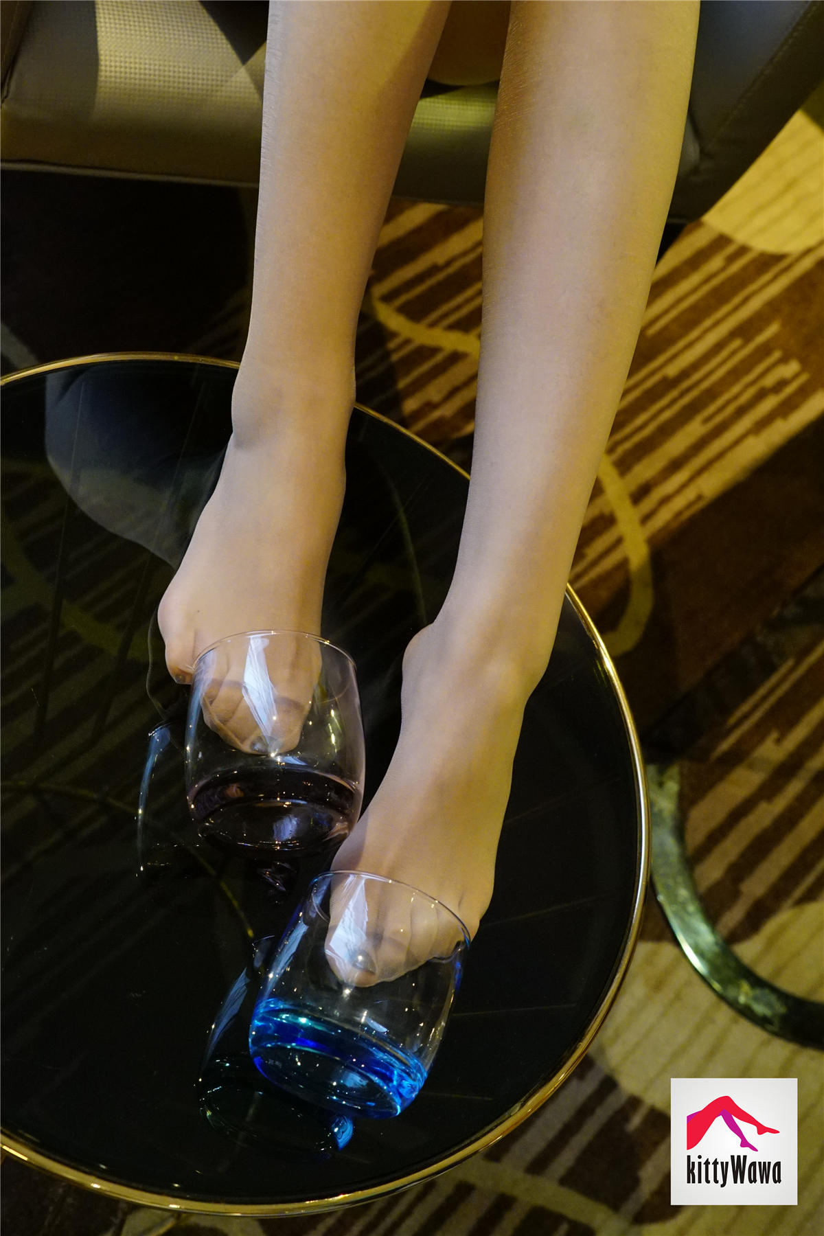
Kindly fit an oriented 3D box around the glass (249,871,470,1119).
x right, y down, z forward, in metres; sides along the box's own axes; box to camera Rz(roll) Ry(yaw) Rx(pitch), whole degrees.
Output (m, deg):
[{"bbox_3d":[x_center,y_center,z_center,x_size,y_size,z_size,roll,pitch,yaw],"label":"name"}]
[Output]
[{"bbox_3d":[-0.025,0.175,0.787,0.087,0.087,0.087,29,55,-8],"label":"glass"}]

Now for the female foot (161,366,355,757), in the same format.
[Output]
[{"bbox_3d":[-0.075,-0.046,0.888,0.085,0.090,0.225,11,58,-20],"label":"female foot"}]

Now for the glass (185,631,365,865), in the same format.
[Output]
[{"bbox_3d":[-0.066,0.065,0.832,0.087,0.087,0.087,10,55,-20],"label":"glass"}]

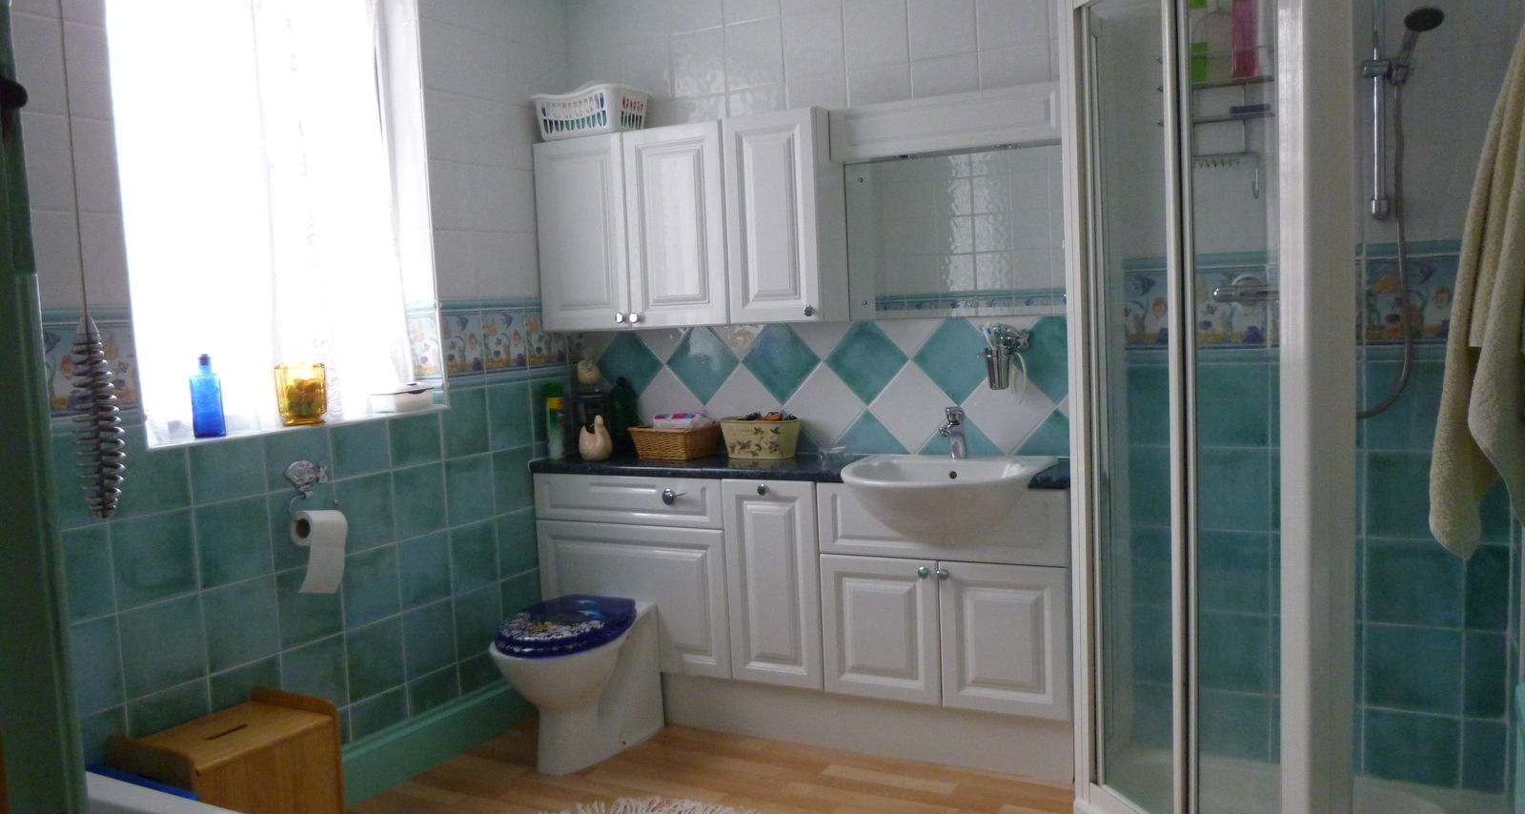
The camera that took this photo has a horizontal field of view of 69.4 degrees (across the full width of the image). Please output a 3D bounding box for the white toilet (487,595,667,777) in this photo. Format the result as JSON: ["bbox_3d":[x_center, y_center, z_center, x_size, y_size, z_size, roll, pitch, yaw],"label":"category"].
[{"bbox_3d":[-0.535,0.802,3.208,0.375,0.436,0.569,0,5,29],"label":"white toilet"}]

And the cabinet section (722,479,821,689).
[{"bbox_3d":[0.100,0.502,3.352,0.309,0.605,0.305,0,5,28],"label":"cabinet section"}]

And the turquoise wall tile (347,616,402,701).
[{"bbox_3d":[-1.041,0.682,2.971,0.010,0.200,0.200,0,5,27],"label":"turquoise wall tile"}]

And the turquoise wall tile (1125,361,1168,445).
[{"bbox_3d":[0.971,-0.001,2.723,0.125,0.198,0.010,0,5,28],"label":"turquoise wall tile"}]

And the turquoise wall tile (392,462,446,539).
[{"bbox_3d":[-0.983,0.271,3.168,0.010,0.198,0.198,0,5,28],"label":"turquoise wall tile"}]

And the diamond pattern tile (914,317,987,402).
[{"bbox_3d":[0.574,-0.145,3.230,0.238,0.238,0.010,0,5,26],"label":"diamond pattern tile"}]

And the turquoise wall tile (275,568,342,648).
[{"bbox_3d":[-1.139,0.498,2.777,0.010,0.200,0.200,0,5,27],"label":"turquoise wall tile"}]

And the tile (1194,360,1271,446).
[{"bbox_3d":[1.131,-0.002,2.690,0.196,0.198,0.010,0,5,28],"label":"tile"}]

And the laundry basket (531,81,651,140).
[{"bbox_3d":[-0.556,-0.936,3.585,0.323,0.158,0.222,0,5,28],"label":"laundry basket"}]

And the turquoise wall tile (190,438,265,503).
[{"bbox_3d":[-1.260,0.148,2.604,0.010,0.138,0.196,0,5,28],"label":"turquoise wall tile"}]

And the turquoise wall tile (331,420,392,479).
[{"bbox_3d":[-1.076,0.115,2.956,0.010,0.140,0.197,0,5,29],"label":"turquoise wall tile"}]

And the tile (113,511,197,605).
[{"bbox_3d":[-1.362,0.339,2.470,0.010,0.198,0.198,0,5,28],"label":"tile"}]

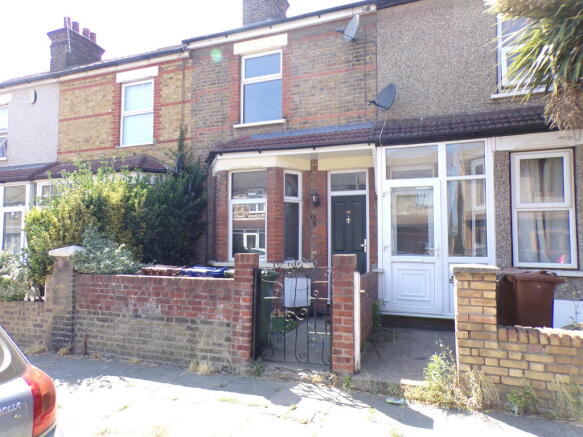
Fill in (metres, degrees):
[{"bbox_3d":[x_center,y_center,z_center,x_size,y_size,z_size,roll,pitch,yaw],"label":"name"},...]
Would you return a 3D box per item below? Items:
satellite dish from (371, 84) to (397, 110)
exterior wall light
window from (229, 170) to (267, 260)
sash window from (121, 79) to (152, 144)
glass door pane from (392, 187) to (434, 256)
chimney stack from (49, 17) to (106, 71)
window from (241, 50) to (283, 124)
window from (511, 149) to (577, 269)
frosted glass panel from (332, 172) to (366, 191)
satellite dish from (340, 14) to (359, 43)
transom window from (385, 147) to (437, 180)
[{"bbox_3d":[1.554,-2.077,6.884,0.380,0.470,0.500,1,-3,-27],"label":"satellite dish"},{"bbox_3d":[0.448,-0.354,7.539,0.150,0.288,0.210,-1,-3,22],"label":"exterior wall light"},{"bbox_3d":[-0.787,-0.045,7.563,0.819,1.692,0.090,-1,-3,22],"label":"window"},{"bbox_3d":[-3.573,-2.440,9.481,0.991,1.500,0.090,-1,-3,22],"label":"sash window"},{"bbox_3d":[1.848,0.045,6.164,0.622,1.057,0.030,-1,-3,22],"label":"glass door pane"},{"bbox_3d":[-8.278,-6.517,15.597,0.980,2.100,1.700,-1,-3,22],"label":"chimney stack"},{"bbox_3d":[-0.581,-2.663,8.287,0.951,1.428,0.090,-1,-3,22],"label":"window"},{"bbox_3d":[3.496,-0.128,5.617,0.762,1.623,0.090,-1,-3,22],"label":"window"},{"bbox_3d":[1.064,-0.672,7.483,0.671,0.324,0.030,-1,-3,22],"label":"frosted glass panel"},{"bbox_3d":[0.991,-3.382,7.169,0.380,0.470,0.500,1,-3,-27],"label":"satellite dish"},{"bbox_3d":[1.848,-0.855,6.204,0.769,0.477,0.030,-1,-3,22],"label":"transom window"}]

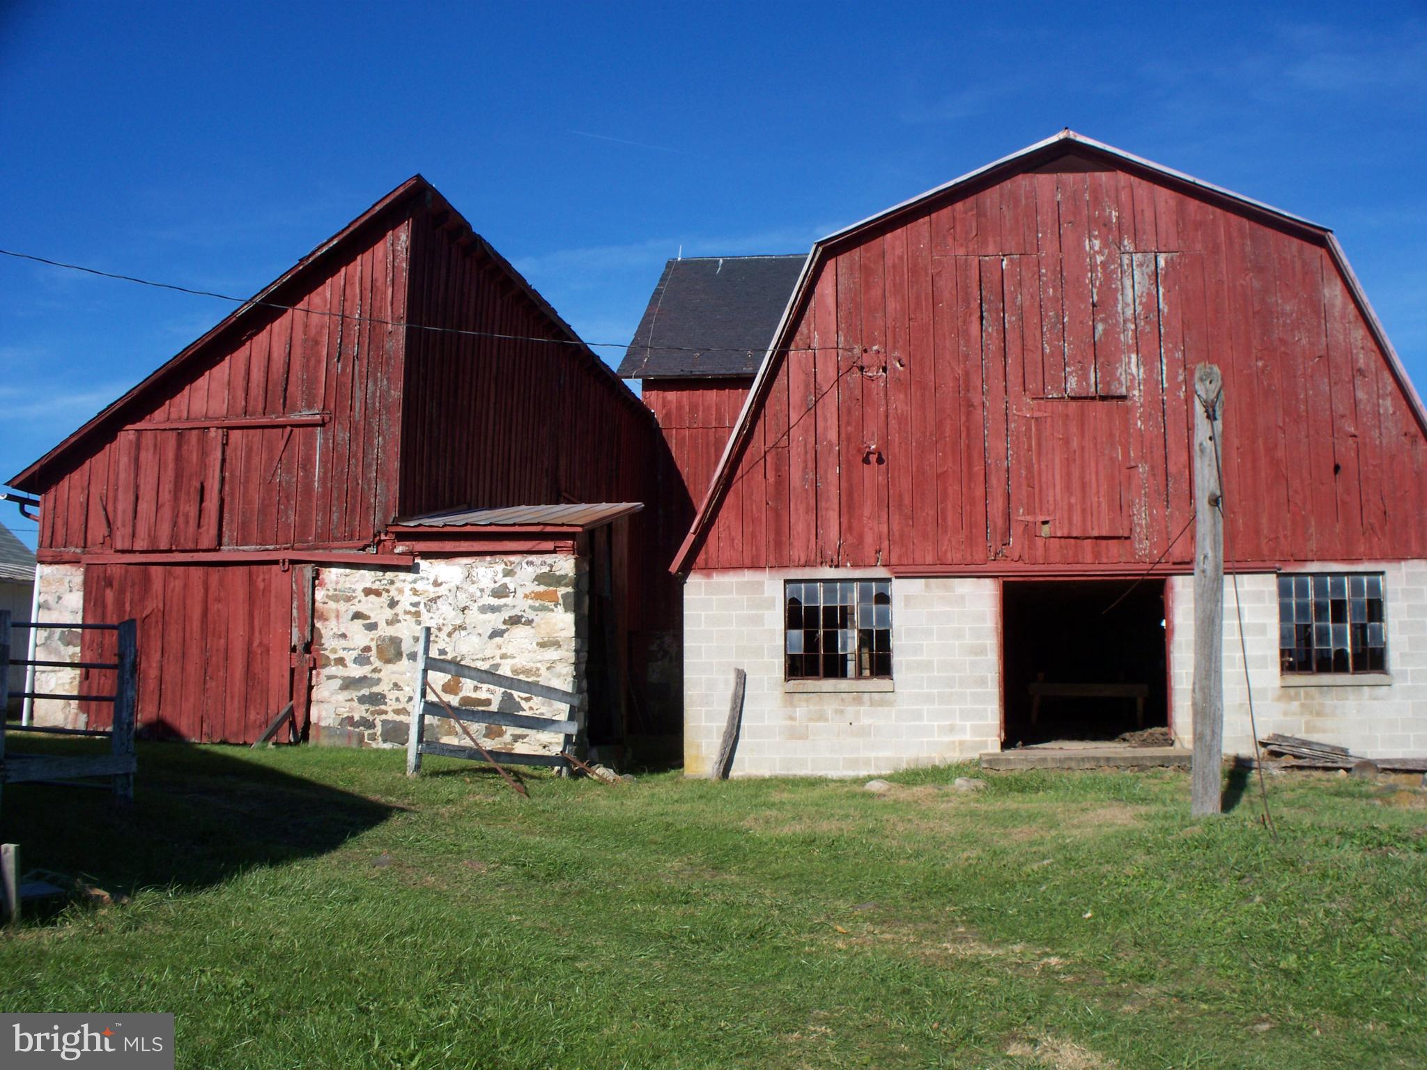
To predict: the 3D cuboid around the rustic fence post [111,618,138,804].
[{"bbox_3d":[-4.810,1.437,12.115,0.155,1.482,0.150,-1,-7,0],"label":"rustic fence post"}]

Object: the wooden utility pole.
[{"bbox_3d":[4.346,0.445,13.038,0.260,3.961,0.260,2,-7,0],"label":"wooden utility pole"}]

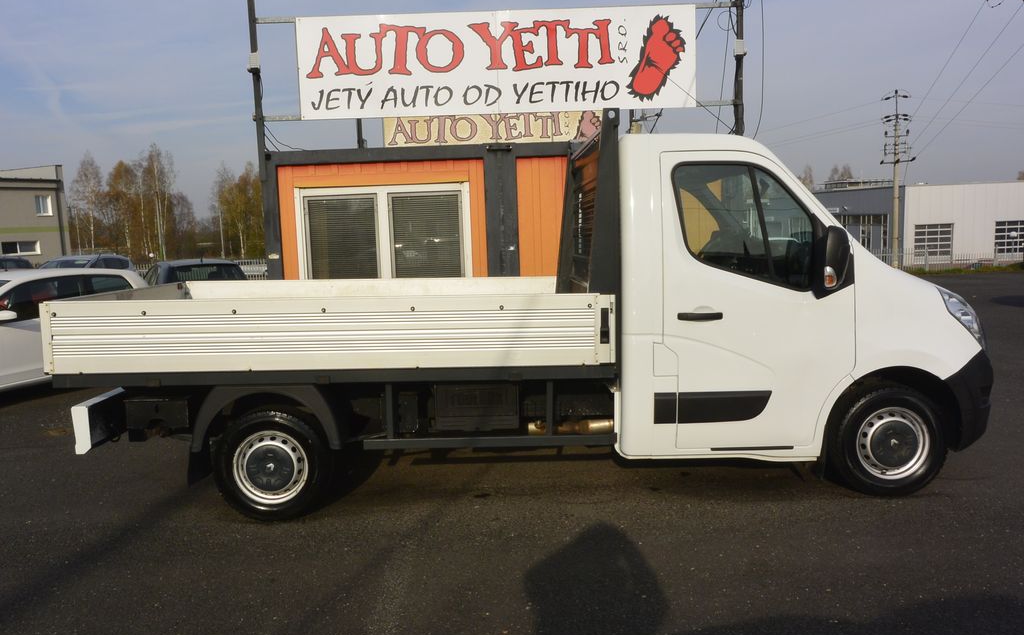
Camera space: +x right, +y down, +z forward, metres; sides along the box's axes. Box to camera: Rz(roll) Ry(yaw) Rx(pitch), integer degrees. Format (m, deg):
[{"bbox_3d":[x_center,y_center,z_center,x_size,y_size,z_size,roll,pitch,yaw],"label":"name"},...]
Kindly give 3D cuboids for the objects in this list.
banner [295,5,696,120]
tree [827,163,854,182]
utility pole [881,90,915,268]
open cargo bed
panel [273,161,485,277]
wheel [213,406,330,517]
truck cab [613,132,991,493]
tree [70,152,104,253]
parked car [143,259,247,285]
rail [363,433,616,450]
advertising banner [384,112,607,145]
[{"bbox_3d":[-0.146,-2.555,7.710,4.000,1.000,0.040,-2,6,-1],"label":"banner"},{"bbox_3d":[45.110,-14.594,105.674,3.828,12.722,3.828,-2,6,0],"label":"tree"},{"bbox_3d":[22.241,-7.801,44.443,2.000,10.511,1.200,0,6,17],"label":"utility pole"},{"bbox_3d":[-1.042,-0.005,5.376,3.198,0.425,2.100,-1,6,-1],"label":"open cargo bed"},{"bbox_3d":[-1.325,-0.520,8.088,2.147,2.164,0.080,-2,6,-1],"label":"panel"},{"bbox_3d":[-1.410,0.866,4.583,0.680,0.680,0.225,-2,6,-1],"label":"wheel"},{"bbox_3d":[1.815,-0.150,5.452,2.492,2.250,2.100,-2,6,-1],"label":"truck cab"},{"bbox_3d":[-39.587,-9.099,72.679,3.187,12.814,3.187,-2,6,0],"label":"tree"},{"bbox_3d":[-5.476,-0.207,12.837,1.770,1.460,4.200,-6,7,-31],"label":"parked car"},{"bbox_3d":[-0.123,0.726,4.492,1.473,0.060,0.040,-1,6,-1],"label":"rail"},{"bbox_3d":[-0.296,-3.256,13.780,4.000,1.000,0.040,-2,6,-1],"label":"advertising banner"}]

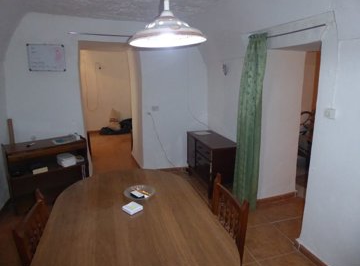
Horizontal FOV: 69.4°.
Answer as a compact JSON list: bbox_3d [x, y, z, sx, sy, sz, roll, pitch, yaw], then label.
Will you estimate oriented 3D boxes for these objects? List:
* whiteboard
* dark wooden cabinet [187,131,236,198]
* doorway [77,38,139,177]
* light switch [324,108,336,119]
[{"bbox_3d":[-1.729,-0.981,3.386,0.440,0.330,0.025,-9,15,-31],"label":"whiteboard"},{"bbox_3d":[0.407,0.390,3.584,0.355,0.645,0.910,-5,13,-15],"label":"dark wooden cabinet"},{"bbox_3d":[-1.048,-0.358,4.017,0.820,1.970,0.250,-7,14,-23],"label":"doorway"},{"bbox_3d":[1.069,-0.140,1.856,0.036,0.070,0.068,-5,13,-15],"label":"light switch"}]

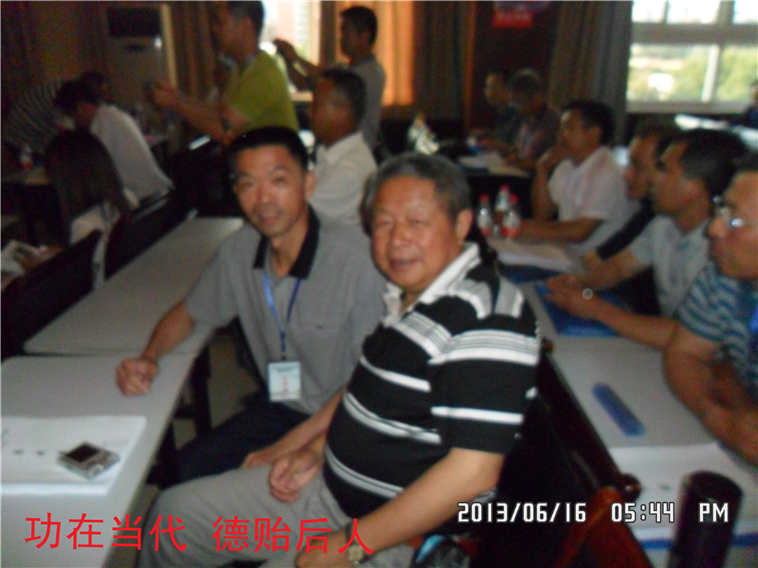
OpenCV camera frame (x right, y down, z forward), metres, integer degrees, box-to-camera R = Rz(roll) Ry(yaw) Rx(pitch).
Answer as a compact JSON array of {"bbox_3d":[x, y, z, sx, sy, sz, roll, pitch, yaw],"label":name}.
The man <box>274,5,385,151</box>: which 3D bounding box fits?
[{"bbox_3d":[-0.240,-0.572,3.119,0.550,1.650,0.500,0,22,0],"label":"man"}]

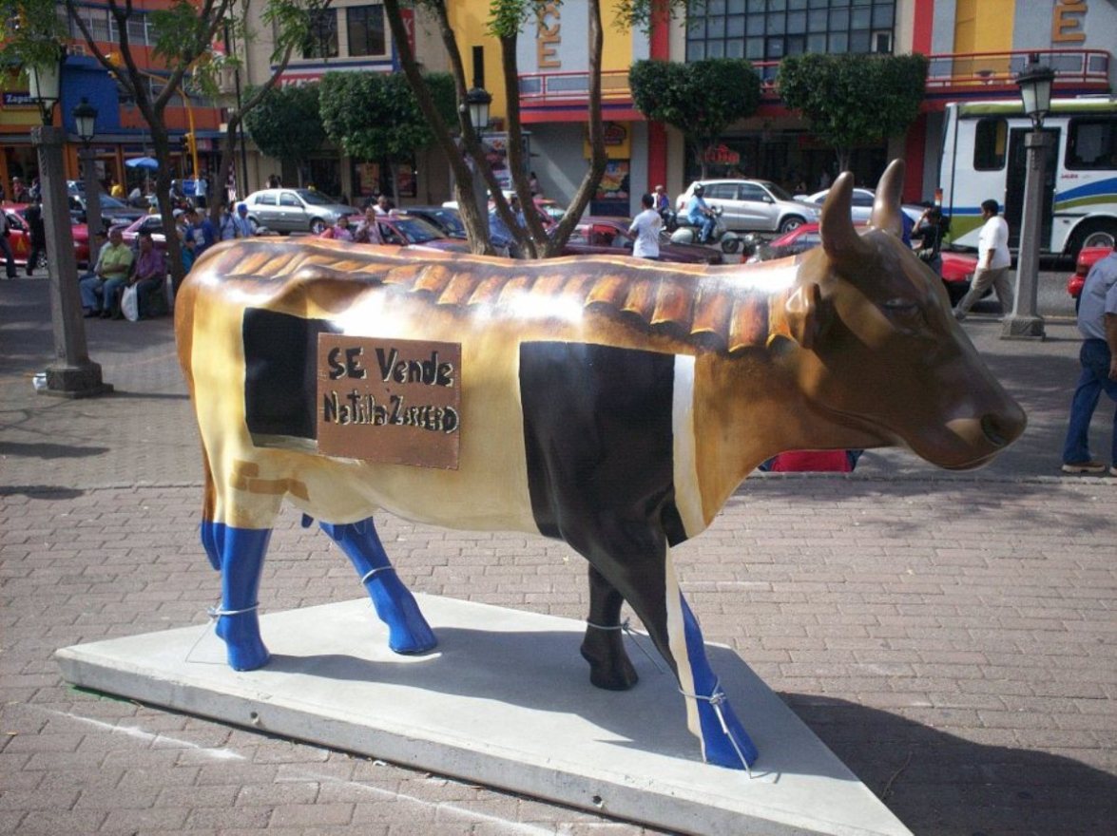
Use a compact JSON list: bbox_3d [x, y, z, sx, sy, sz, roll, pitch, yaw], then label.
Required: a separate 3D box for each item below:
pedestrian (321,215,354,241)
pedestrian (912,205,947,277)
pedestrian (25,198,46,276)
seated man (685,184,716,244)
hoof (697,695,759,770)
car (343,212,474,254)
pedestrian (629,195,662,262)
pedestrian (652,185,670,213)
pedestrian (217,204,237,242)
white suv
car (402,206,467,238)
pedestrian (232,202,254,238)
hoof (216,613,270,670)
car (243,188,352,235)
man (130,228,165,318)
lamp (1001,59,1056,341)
[{"bbox_3d":[-3.857,-2.880,20.978,0.480,1.520,0.340,1,14,6],"label":"pedestrian"},{"bbox_3d":[5.575,-2.396,17.291,0.420,1.670,0.520,-10,14,-36],"label":"pedestrian"},{"bbox_3d":[-10.733,-3.694,24.054,0.600,1.680,0.500,-3,13,-10],"label":"pedestrian"},{"bbox_3d":[3.202,-4.552,26.246,0.700,1.300,0.550,4,13,18],"label":"seated man"},{"bbox_3d":[0.413,0.752,2.814,0.140,0.160,0.110,5,13,26],"label":"hoof"},{"bbox_3d":[-3.632,-3.854,26.166,4.250,1.420,1.660,10,17,38],"label":"car"},{"bbox_3d":[1.269,-2.457,17.059,0.500,1.710,0.380,-8,13,-29],"label":"pedestrian"},{"bbox_3d":[3.104,-6.285,34.466,0.700,1.350,0.550,7,14,29],"label":"pedestrian"},{"bbox_3d":[-5.566,-2.824,19.647,0.400,1.620,0.480,2,13,10],"label":"pedestrian"},{"bbox_3d":[5.327,-5.658,31.741,4.200,1.680,1.750,6,14,26],"label":"white suv"},{"bbox_3d":[-3.010,-4.553,28.970,4.250,1.450,1.680,10,17,38],"label":"car"},{"bbox_3d":[-5.573,-2.995,20.795,0.480,1.670,0.340,-12,18,-40],"label":"pedestrian"},{"bbox_3d":[-0.927,0.652,3.420,0.140,0.160,0.105,5,13,26],"label":"hoof"},{"bbox_3d":[-8.350,-6.659,37.171,4.120,1.420,1.640,3,12,18],"label":"car"},{"bbox_3d":[-6.008,-2.070,16.908,0.480,1.260,0.680,9,15,40],"label":"man"},{"bbox_3d":[5.809,-2.729,14.362,0.530,3.450,0.530,2,13,10],"label":"lamp"}]

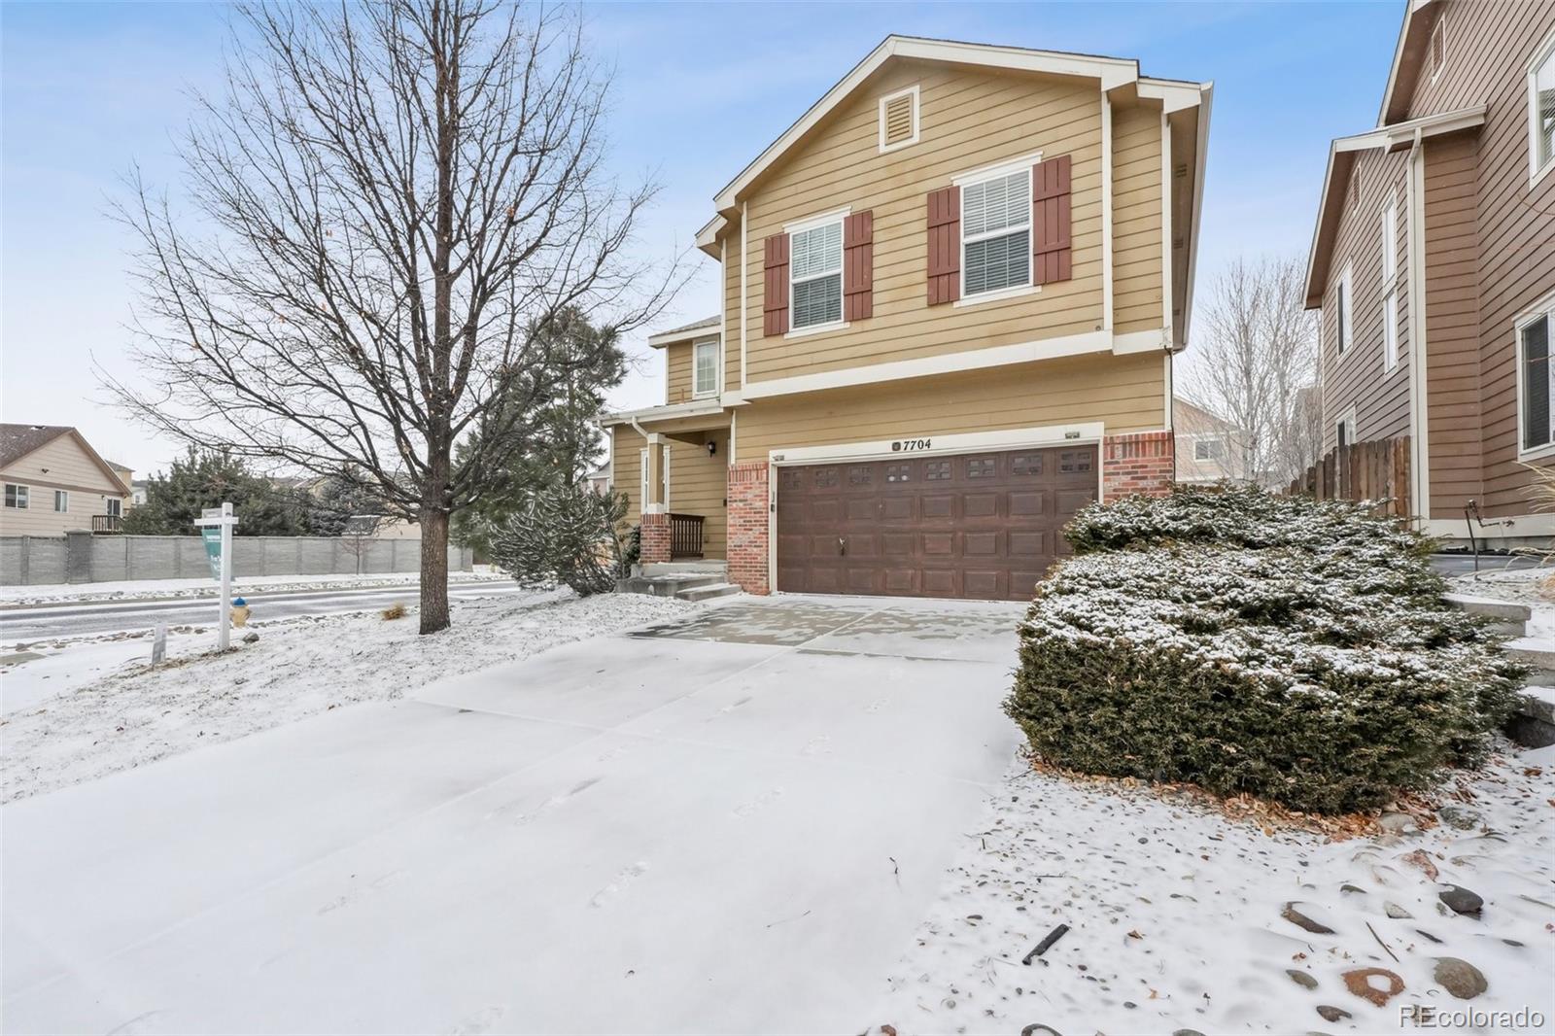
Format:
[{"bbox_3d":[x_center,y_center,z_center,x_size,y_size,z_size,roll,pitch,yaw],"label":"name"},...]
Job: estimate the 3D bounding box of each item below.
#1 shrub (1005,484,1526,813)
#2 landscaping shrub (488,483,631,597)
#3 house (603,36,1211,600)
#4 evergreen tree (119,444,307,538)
[{"bbox_3d":[2.971,0.518,4.097,2.260,1.600,3.300,-1,-1,31],"label":"shrub"},{"bbox_3d":[-3.814,0.395,11.400,2.350,2.000,2.300,-1,-1,31],"label":"landscaping shrub"},{"bbox_3d":[2.885,-2.590,15.138,11.500,7.850,11.950,-1,-1,31],"label":"house"},{"bbox_3d":[-28.662,-0.480,33.500,7.400,6.326,7.000,-1,-1,31],"label":"evergreen tree"}]

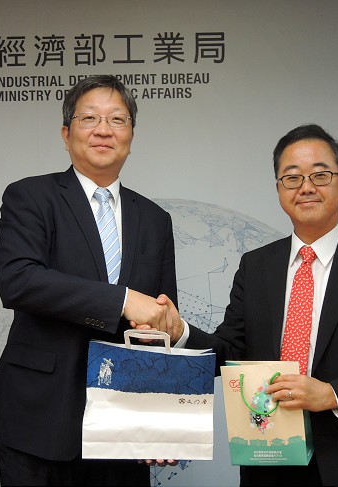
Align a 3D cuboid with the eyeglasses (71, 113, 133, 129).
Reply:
[{"bbox_3d":[-0.174,-0.295,2.326,0.142,0.042,0.141,2,-3,-11],"label":"eyeglasses"}]

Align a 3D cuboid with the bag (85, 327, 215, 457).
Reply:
[{"bbox_3d":[-0.045,0.341,2.132,0.289,0.291,0.107,3,0,3],"label":"bag"}]

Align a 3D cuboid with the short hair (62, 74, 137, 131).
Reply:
[{"bbox_3d":[-0.176,-0.342,2.356,0.182,0.171,0.209,1,-3,-11],"label":"short hair"}]

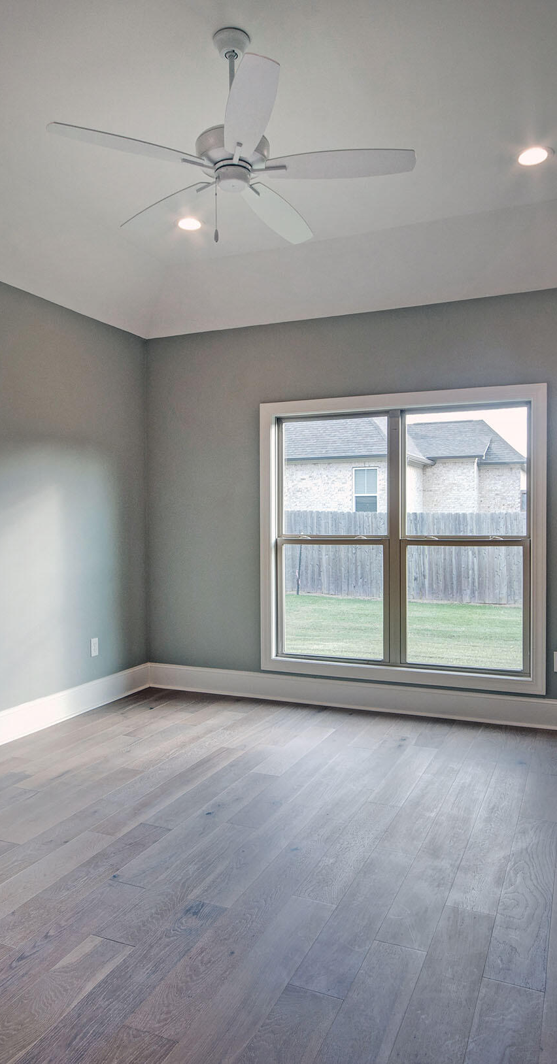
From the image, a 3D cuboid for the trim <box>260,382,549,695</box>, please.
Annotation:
[{"bbox_3d":[0.775,0.043,4.513,1.930,1.930,0.080,0,1,23],"label":"trim"}]

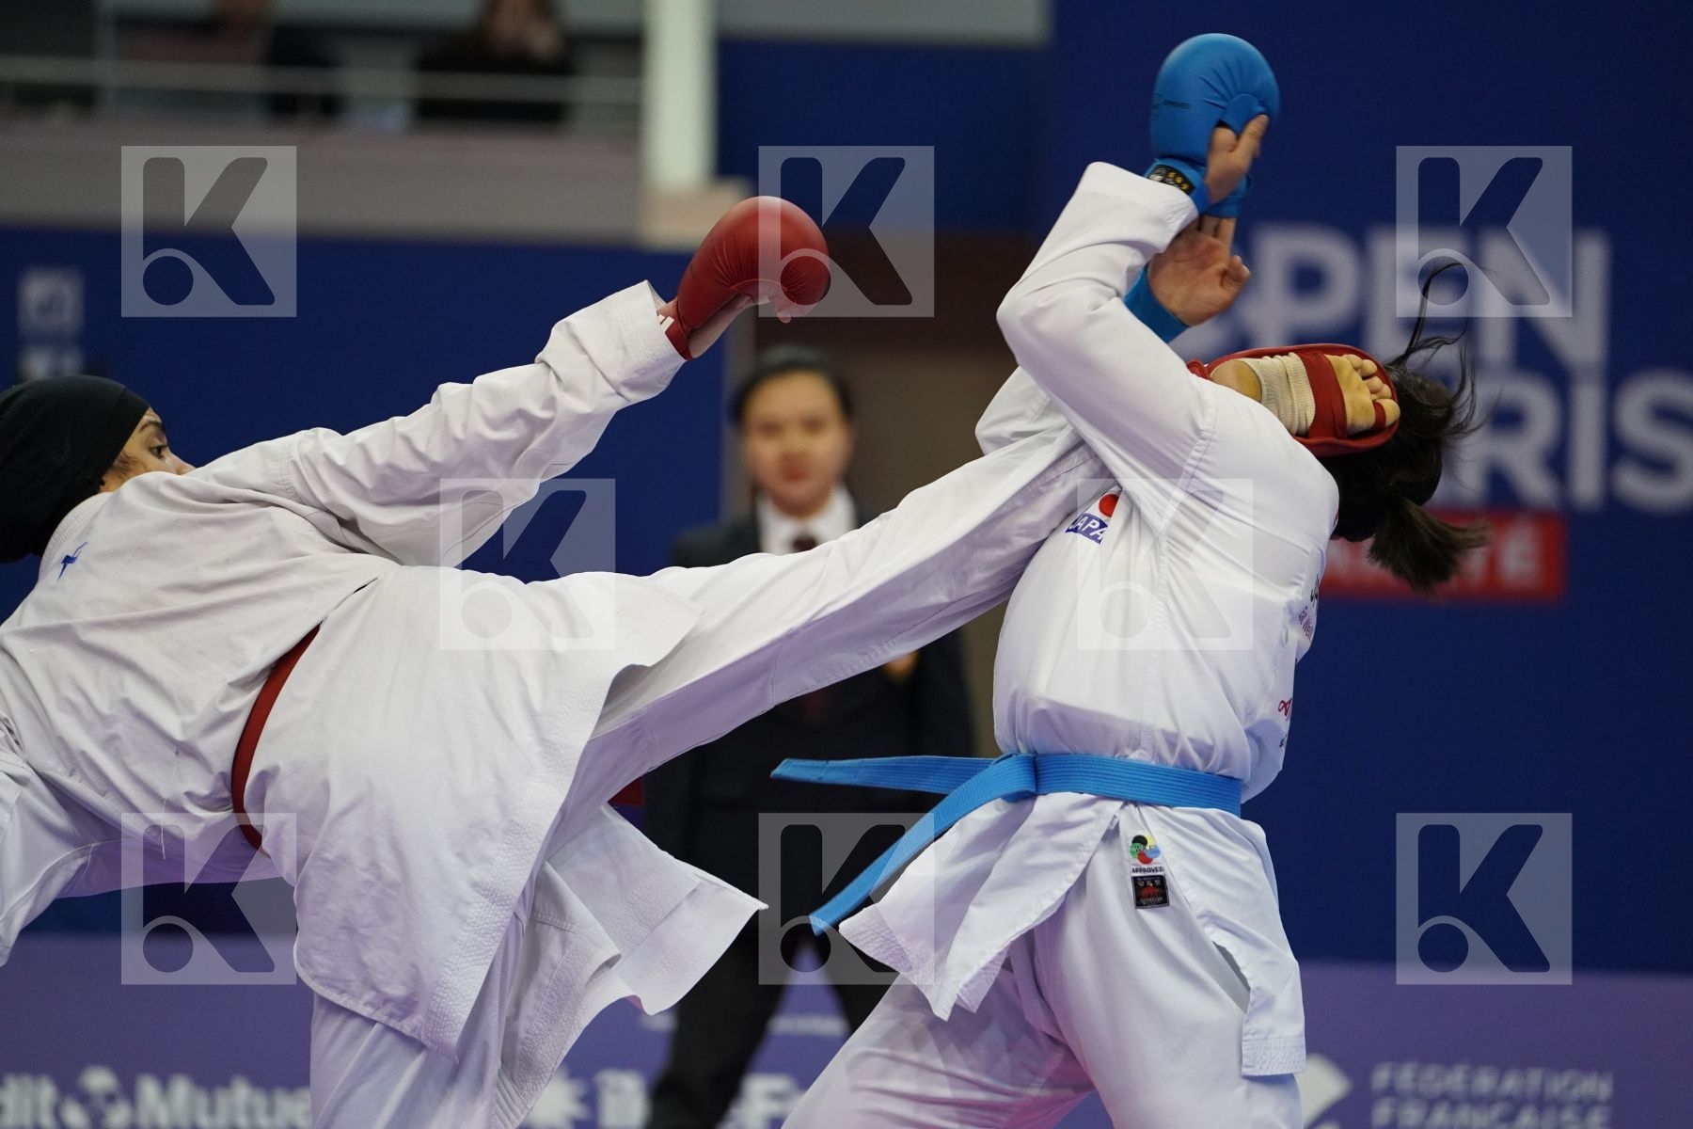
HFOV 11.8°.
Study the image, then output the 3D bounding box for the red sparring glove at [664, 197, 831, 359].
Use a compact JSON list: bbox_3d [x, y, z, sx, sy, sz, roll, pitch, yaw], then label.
[{"bbox_3d":[-0.104,-0.290,8.500,0.190,0.128,0.125,-45,0,0],"label":"red sparring glove"}]

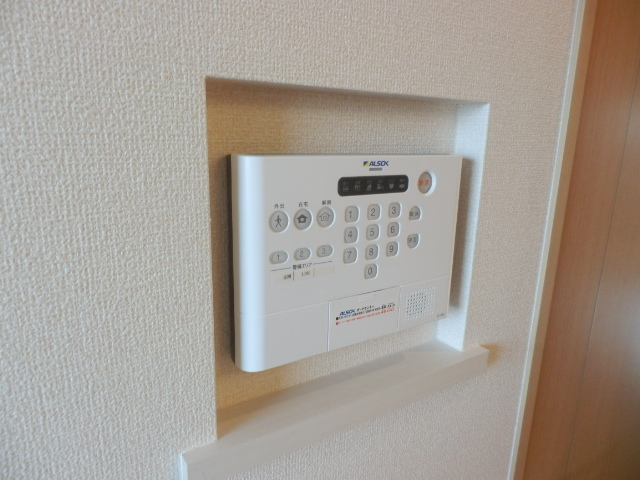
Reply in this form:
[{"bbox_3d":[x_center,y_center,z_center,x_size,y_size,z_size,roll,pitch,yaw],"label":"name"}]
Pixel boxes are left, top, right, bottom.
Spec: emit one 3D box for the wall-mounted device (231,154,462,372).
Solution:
[{"bbox_3d":[0.030,0.009,0.379,0.218,0.160,0.028,-7,16,-32],"label":"wall-mounted device"}]

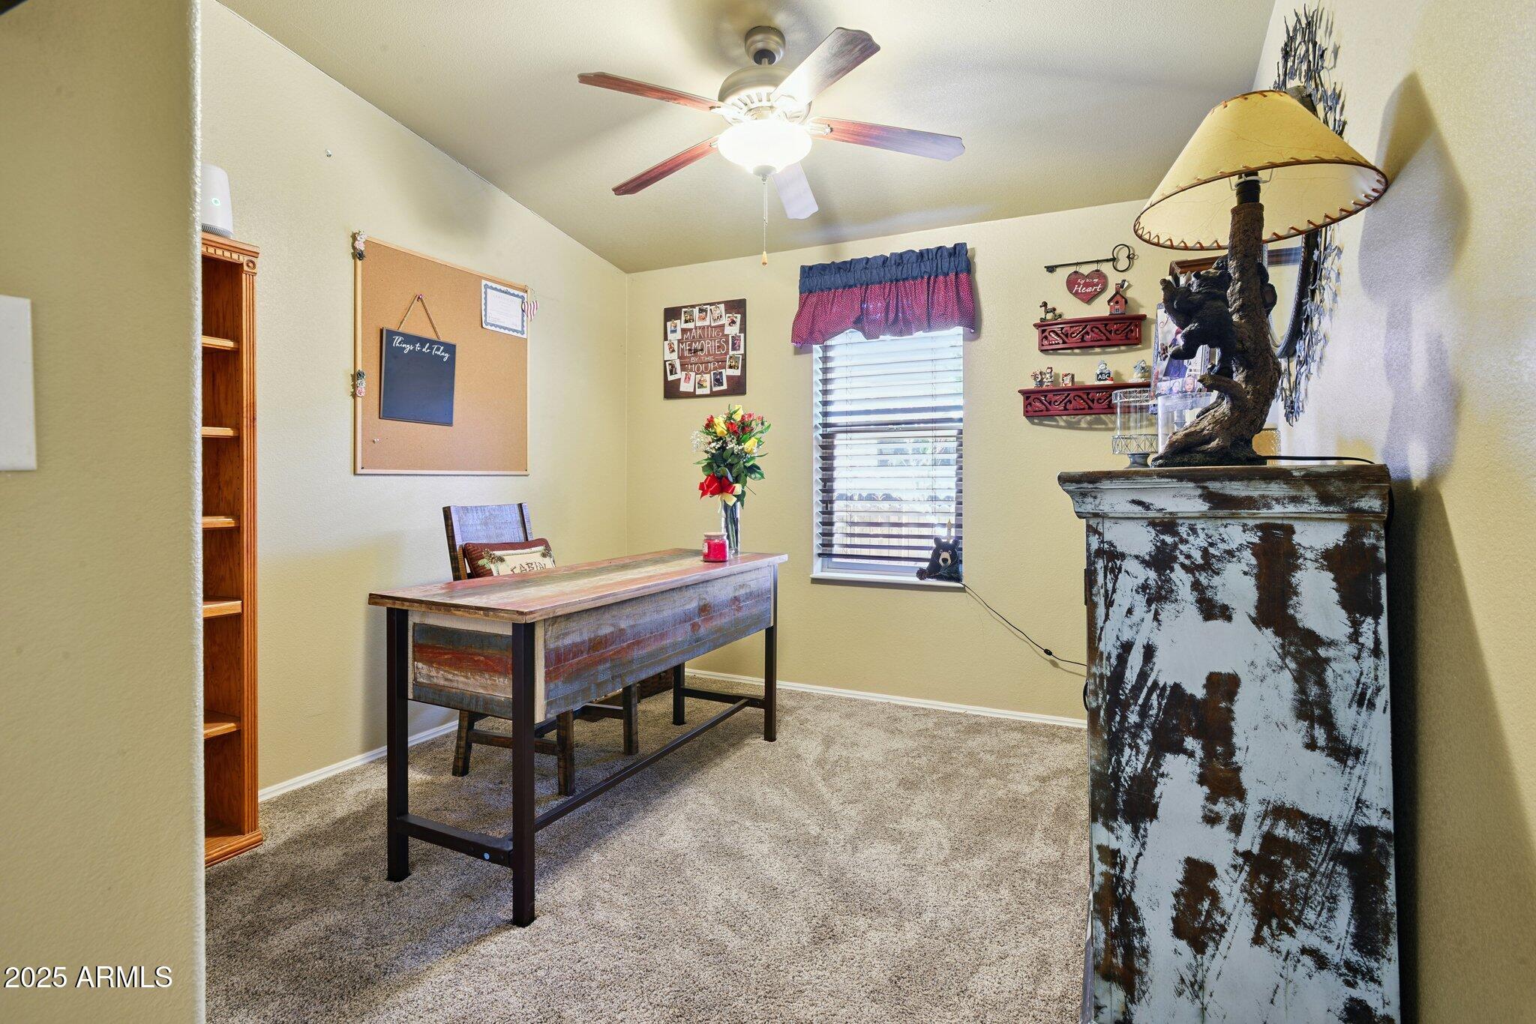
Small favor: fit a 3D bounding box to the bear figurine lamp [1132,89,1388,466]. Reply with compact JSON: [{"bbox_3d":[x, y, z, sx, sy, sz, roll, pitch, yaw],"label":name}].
[{"bbox_3d":[0.812,-0.370,1.296,0.355,0.598,0.355,1,3,28],"label":"bear figurine lamp"}]

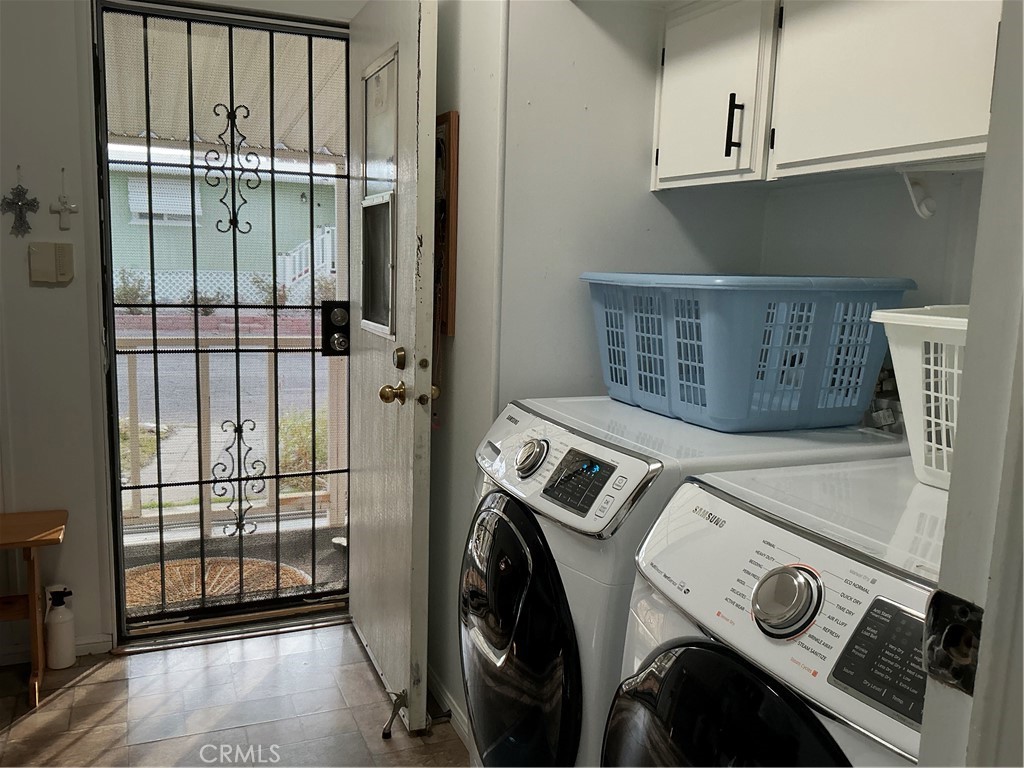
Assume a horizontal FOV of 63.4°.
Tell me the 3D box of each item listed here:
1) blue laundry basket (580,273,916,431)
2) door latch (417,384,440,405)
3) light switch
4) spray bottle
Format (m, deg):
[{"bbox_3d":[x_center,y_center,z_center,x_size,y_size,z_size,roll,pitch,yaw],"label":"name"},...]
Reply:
[{"bbox_3d":[0.493,-0.091,1.844,0.505,0.302,0.600,-2,9,-23],"label":"blue laundry basket"},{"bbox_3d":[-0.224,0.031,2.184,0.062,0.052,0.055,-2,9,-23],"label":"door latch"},{"bbox_3d":[-1.369,-0.358,2.460,0.113,0.115,0.020,-2,9,-23],"label":"light switch"},{"bbox_3d":[-1.411,0.753,2.586,0.088,0.262,0.080,-2,9,-23],"label":"spray bottle"}]

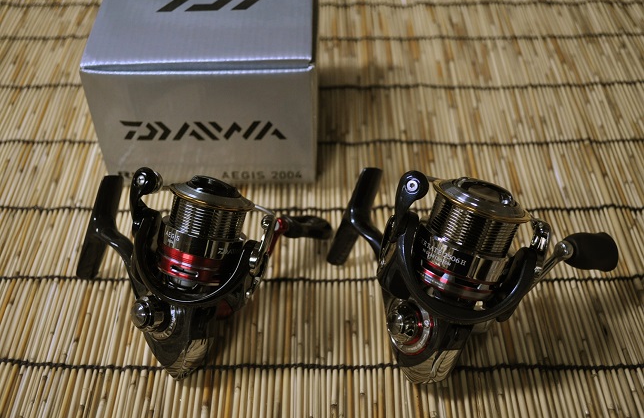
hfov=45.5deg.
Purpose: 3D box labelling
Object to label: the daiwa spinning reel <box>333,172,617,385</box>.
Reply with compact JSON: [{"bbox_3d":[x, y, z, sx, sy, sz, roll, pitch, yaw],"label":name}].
[{"bbox_3d":[0.079,0.028,0.405,0.138,0.111,0.114,0,28,-43],"label":"daiwa spinning reel"}]

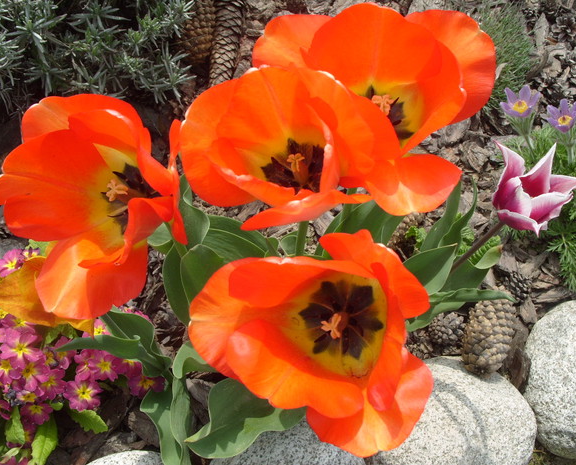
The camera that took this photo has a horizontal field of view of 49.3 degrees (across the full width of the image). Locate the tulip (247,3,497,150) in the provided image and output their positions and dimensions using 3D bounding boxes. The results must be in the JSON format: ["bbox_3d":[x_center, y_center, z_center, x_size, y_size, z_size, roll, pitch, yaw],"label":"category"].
[{"bbox_3d":[0.061,-0.103,0.435,0.155,0.080,0.115,0,68,18],"label":"tulip"}]

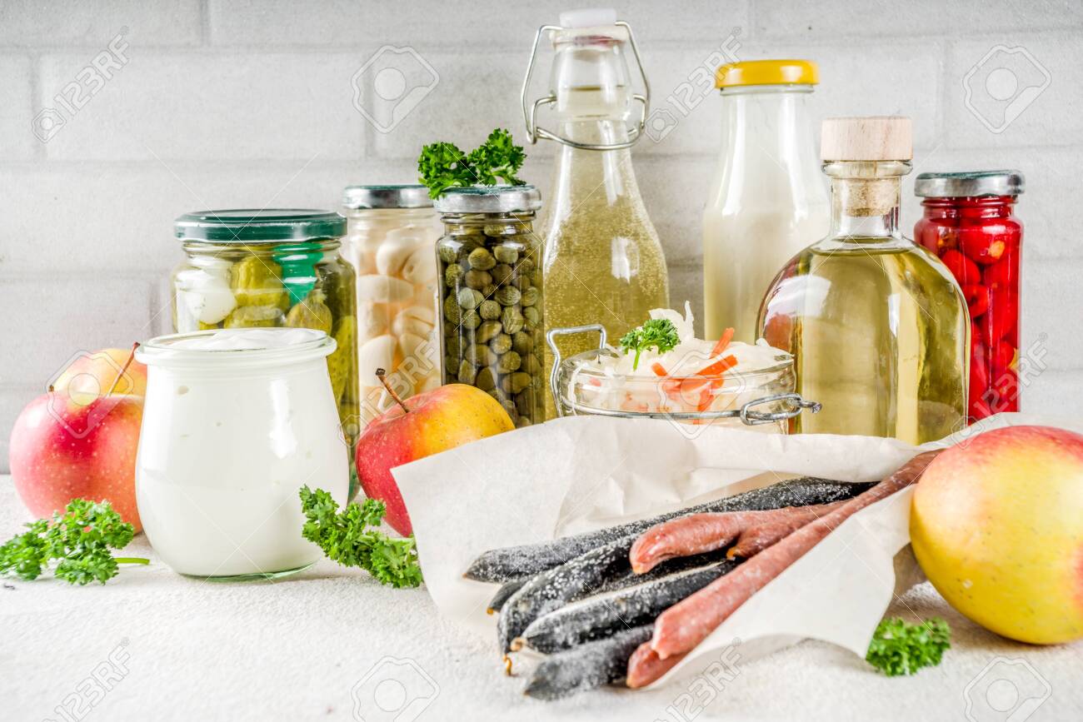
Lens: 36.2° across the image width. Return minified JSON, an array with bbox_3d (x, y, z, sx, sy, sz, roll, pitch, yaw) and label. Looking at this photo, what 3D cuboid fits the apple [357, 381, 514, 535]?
[{"bbox_3d":[-0.035,0.037,0.577,0.058,0.055,0.058,-1,8,0],"label":"apple"}]

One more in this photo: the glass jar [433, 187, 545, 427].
[{"bbox_3d":[-0.021,-0.013,0.700,0.046,0.118,0.046,-1,8,0],"label":"glass jar"}]

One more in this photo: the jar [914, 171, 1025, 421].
[{"bbox_3d":[0.182,-0.018,0.705,0.047,0.122,0.047,-1,8,0],"label":"jar"}]

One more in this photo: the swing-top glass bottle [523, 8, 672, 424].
[{"bbox_3d":[0.025,-0.057,0.735,0.061,0.194,0.061,-1,8,0],"label":"swing-top glass bottle"}]

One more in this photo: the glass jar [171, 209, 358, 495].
[{"bbox_3d":[-0.115,-0.005,0.685,0.077,0.110,0.077,-1,8,0],"label":"glass jar"}]

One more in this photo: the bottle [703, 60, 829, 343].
[{"bbox_3d":[0.102,-0.047,0.739,0.059,0.171,0.059,-1,8,0],"label":"bottle"}]

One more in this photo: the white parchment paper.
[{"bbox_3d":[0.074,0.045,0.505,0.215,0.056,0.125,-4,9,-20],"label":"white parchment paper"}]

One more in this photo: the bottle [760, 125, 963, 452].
[{"bbox_3d":[0.122,-0.018,0.626,0.080,0.146,0.080,-1,8,0],"label":"bottle"}]

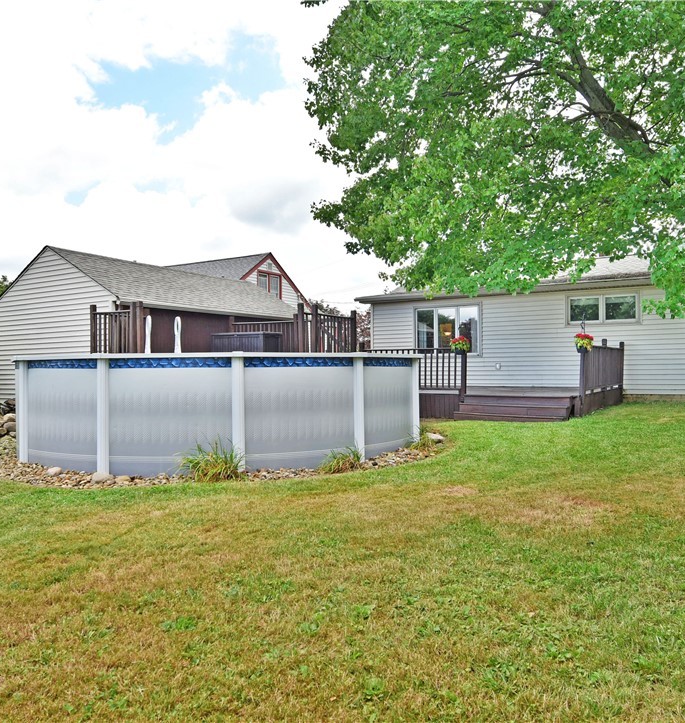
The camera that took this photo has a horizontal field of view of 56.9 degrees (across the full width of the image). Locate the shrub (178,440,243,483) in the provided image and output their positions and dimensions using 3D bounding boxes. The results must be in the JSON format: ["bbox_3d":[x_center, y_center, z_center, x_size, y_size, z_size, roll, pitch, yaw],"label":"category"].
[{"bbox_3d":[-1.315,0.991,6.400,0.620,0.400,0.520,-1,0,-10],"label":"shrub"}]

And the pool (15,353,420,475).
[{"bbox_3d":[-1.661,0.590,9.297,5.600,1.310,5.600,-1,-1,33],"label":"pool"}]

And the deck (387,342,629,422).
[{"bbox_3d":[3.444,0.357,14.181,4.500,1.520,5.200,-1,-1,33],"label":"deck"}]

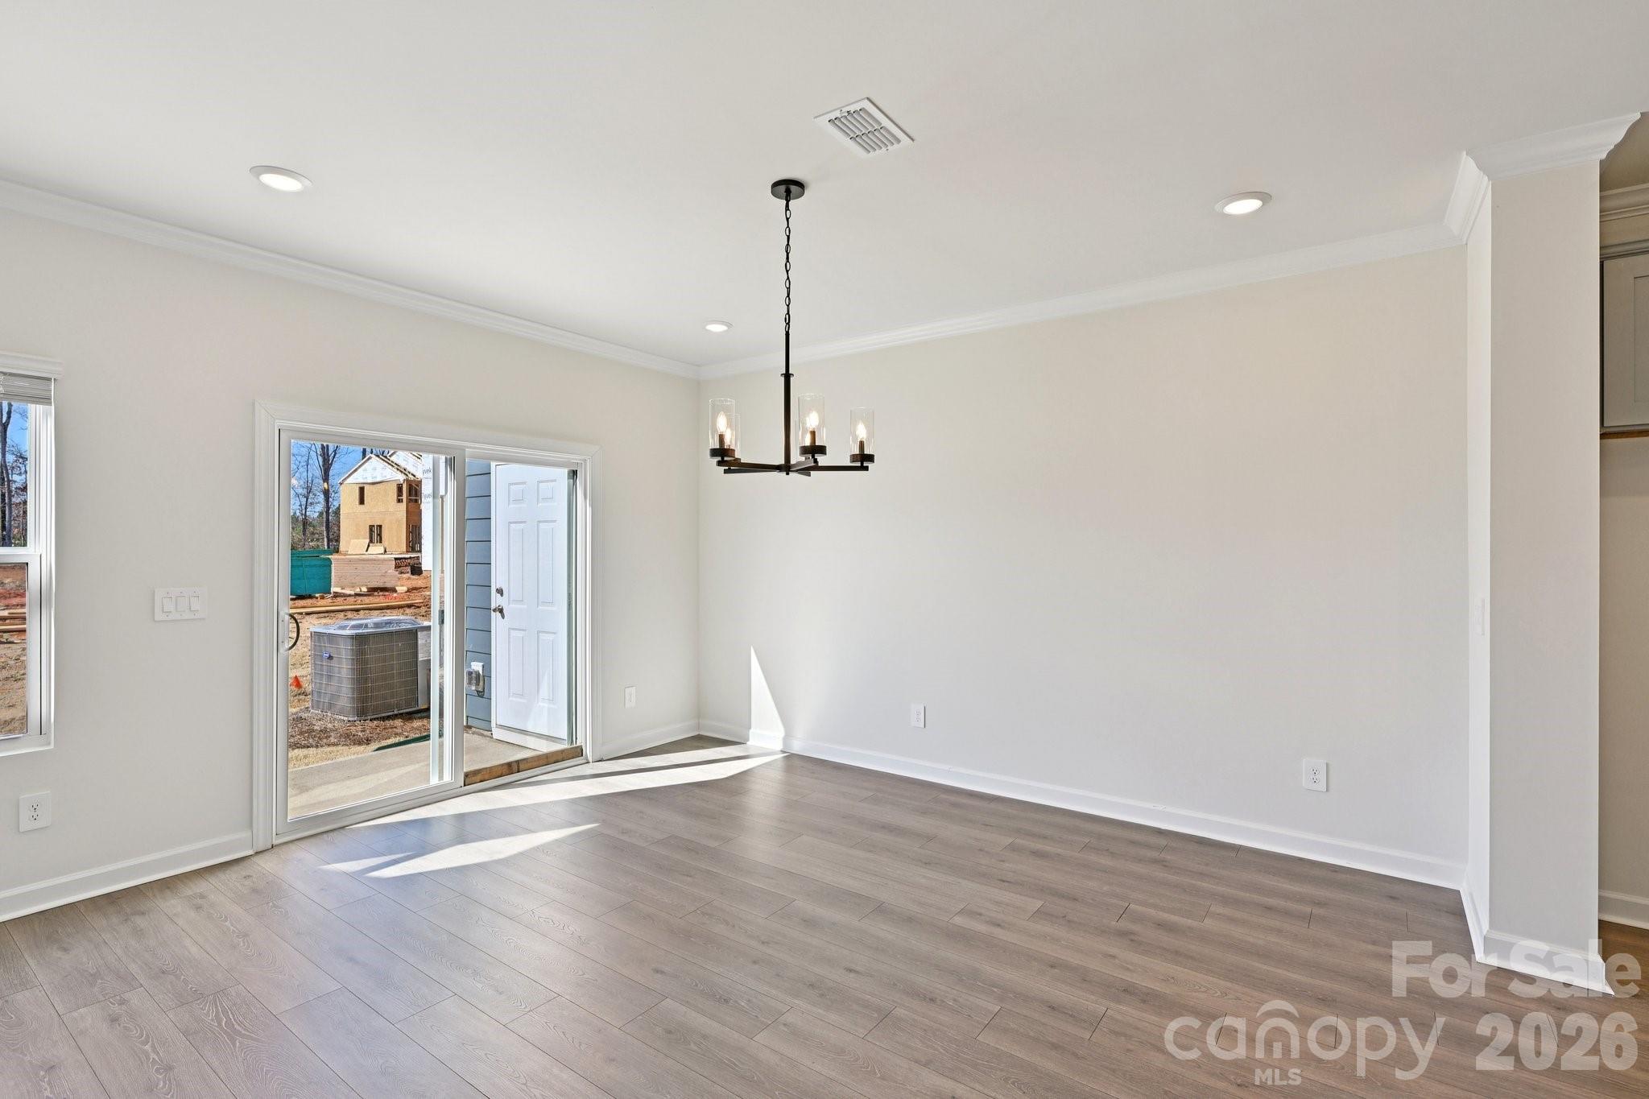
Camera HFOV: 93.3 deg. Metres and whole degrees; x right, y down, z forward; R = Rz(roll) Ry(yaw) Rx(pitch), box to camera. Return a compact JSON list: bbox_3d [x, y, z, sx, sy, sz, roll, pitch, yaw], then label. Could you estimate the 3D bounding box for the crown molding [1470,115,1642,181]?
[{"bbox_3d":[2.367,-1.305,2.546,0.415,0.088,0.080,0,0,36],"label":"crown molding"}]

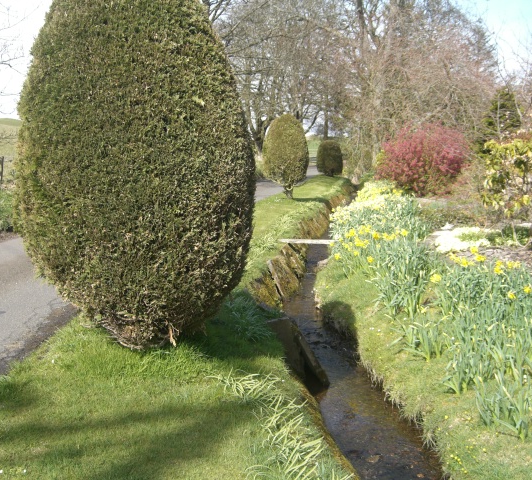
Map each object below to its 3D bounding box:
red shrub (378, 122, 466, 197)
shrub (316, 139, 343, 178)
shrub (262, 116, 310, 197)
[{"bbox_3d":[4.589,-2.360,20.600,2.697,2.148,2.509,0,8,0],"label":"red shrub"},{"bbox_3d":[2.802,-3.640,31.000,1.147,1.660,1.147,0,8,0],"label":"shrub"},{"bbox_3d":[0.544,-2.329,19.600,1.283,2.320,1.283,0,8,0],"label":"shrub"}]

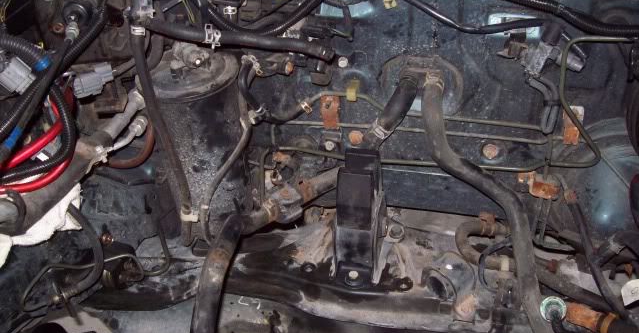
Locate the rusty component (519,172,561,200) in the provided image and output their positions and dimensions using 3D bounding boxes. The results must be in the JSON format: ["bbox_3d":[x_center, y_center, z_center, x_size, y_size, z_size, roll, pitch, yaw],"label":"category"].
[{"bbox_3d":[0.292,0.025,0.885,0.054,0.030,0.025,6,41,10],"label":"rusty component"}]

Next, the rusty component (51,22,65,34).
[{"bbox_3d":[-0.311,-0.165,0.790,0.014,0.014,0.012,6,41,10],"label":"rusty component"}]

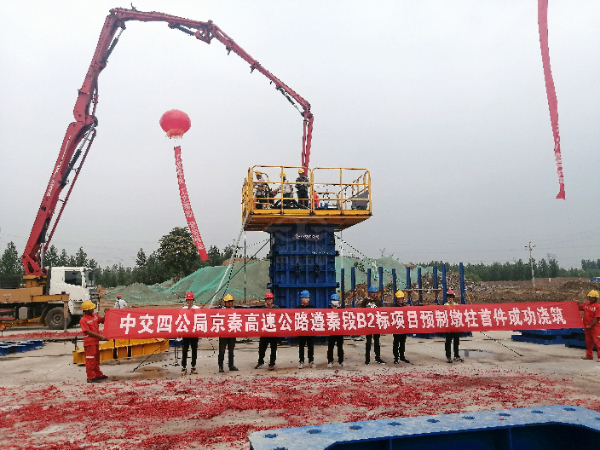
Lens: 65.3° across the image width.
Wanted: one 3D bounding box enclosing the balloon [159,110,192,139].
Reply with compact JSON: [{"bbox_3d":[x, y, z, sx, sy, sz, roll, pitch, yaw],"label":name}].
[{"bbox_3d":[-9.193,-7.519,34.500,2.300,2.150,2.300,-1,-6,0],"label":"balloon"}]

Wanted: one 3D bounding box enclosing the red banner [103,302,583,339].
[{"bbox_3d":[1.326,2.183,10.724,11.165,0.720,0.150,0,-6,-7],"label":"red banner"}]

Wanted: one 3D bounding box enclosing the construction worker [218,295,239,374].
[{"bbox_3d":[-1.654,2.494,10.826,0.520,1.740,0.360,0,-7,-5],"label":"construction worker"}]

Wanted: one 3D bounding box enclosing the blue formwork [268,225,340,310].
[{"bbox_3d":[0.103,2.023,16.187,2.250,3.860,1.900,0,-7,-9],"label":"blue formwork"}]

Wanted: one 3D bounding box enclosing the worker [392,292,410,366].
[{"bbox_3d":[2.504,2.526,11.598,0.490,1.740,0.360,0,-7,-5],"label":"worker"}]

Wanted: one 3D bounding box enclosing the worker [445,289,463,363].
[{"bbox_3d":[3.827,2.526,11.705,0.480,1.770,0.340,-1,-6,7],"label":"worker"}]

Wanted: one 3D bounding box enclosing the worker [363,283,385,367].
[{"bbox_3d":[1.857,2.503,11.669,0.550,1.820,0.360,0,-7,-5],"label":"worker"}]

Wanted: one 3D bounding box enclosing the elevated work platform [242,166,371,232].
[{"bbox_3d":[0.050,-0.731,15.539,3.620,1.460,3.700,0,-7,-9],"label":"elevated work platform"}]

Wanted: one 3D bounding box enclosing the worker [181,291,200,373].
[{"bbox_3d":[-2.497,2.463,10.670,0.520,1.790,0.360,0,-7,-5],"label":"worker"}]

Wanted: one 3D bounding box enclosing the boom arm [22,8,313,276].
[{"bbox_3d":[-6.443,-3.935,19.536,15.383,11.971,1.100,-4,-7,27],"label":"boom arm"}]

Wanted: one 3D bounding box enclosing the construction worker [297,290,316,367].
[{"bbox_3d":[0.156,2.499,11.205,0.480,1.800,0.340,0,-6,-3],"label":"construction worker"}]

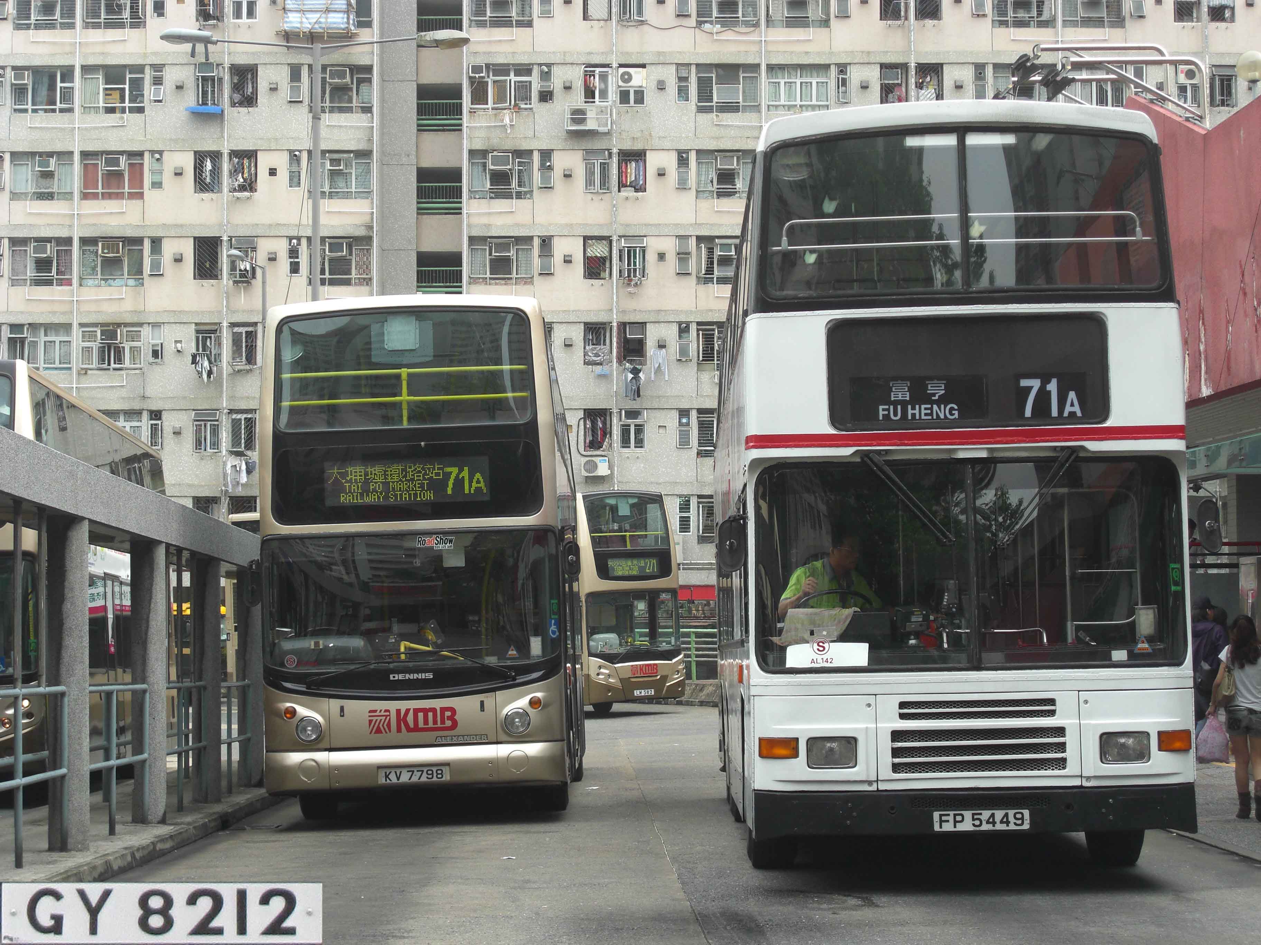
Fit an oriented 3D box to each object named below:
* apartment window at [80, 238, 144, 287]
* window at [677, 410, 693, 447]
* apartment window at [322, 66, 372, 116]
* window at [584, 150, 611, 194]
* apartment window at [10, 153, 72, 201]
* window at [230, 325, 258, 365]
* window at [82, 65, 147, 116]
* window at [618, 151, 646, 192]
[{"bbox_3d":[-16.127,-6.524,90.612,1.962,1.510,0.180,0,-3,0],"label":"apartment window"},{"bbox_3d":[1.680,-1.360,90.383,0.489,1.165,0.150,0,-4,0],"label":"window"},{"bbox_3d":[-9.010,-11.927,90.813,1.970,1.558,0.150,0,-4,0],"label":"apartment window"},{"bbox_3d":[-1.030,-9.382,90.918,0.861,1.349,0.150,0,-4,0],"label":"window"},{"bbox_3d":[-18.480,-9.298,91.457,1.994,1.544,0.200,0,-4,0],"label":"apartment window"},{"bbox_3d":[-12.003,-3.947,90.520,0.872,1.261,0.150,0,-4,0],"label":"window"},{"bbox_3d":[-16.159,-11.950,91.050,1.969,1.541,0.150,0,-4,0],"label":"window"},{"bbox_3d":[0.054,-9.353,90.637,0.847,1.317,0.150,0,-4,0],"label":"window"}]

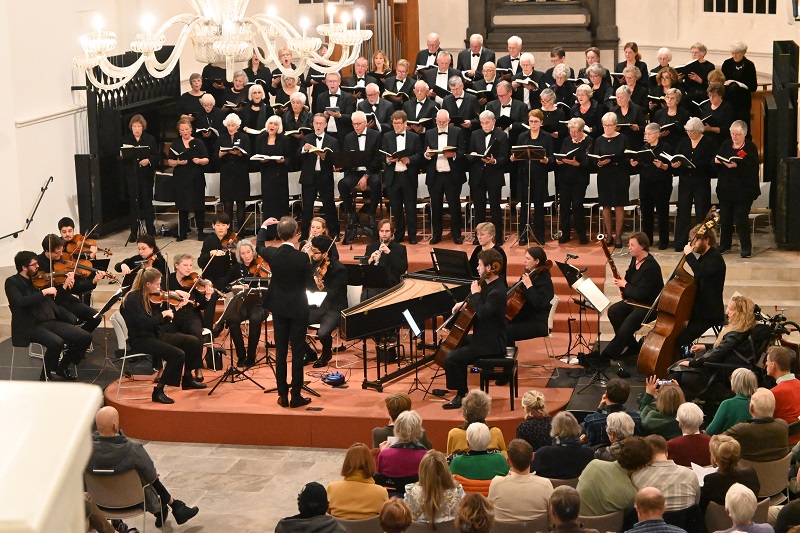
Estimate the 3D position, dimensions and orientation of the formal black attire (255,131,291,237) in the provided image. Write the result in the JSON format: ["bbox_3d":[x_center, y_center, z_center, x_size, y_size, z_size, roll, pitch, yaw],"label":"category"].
[{"bbox_3d":[-1.771,-1.095,22.817,0.480,1.481,0.400,-2,10,-5],"label":"formal black attire"}]

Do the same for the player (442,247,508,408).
[{"bbox_3d":[0.692,0.568,15.475,0.680,1.440,0.530,2,10,19],"label":"player"}]

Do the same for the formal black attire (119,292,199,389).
[{"bbox_3d":[-2.325,0.700,16.043,0.740,0.940,0.500,-2,10,-6],"label":"formal black attire"}]

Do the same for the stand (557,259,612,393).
[{"bbox_3d":[1.801,0.605,15.750,0.500,1.120,0.520,1,9,12],"label":"stand"}]

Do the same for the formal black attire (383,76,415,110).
[{"bbox_3d":[-0.030,-1.971,23.529,0.520,1.450,0.400,0,9,10],"label":"formal black attire"}]

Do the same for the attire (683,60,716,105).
[{"bbox_3d":[4.320,-2.292,23.909,0.480,1.320,0.400,4,11,30],"label":"attire"}]

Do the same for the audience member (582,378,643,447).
[{"bbox_3d":[1.611,1.411,12.631,0.490,1.280,0.800,-3,10,-8],"label":"audience member"}]

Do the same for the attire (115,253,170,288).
[{"bbox_3d":[-2.704,0.232,17.380,0.580,0.760,0.580,0,9,9],"label":"attire"}]

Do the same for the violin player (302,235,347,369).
[{"bbox_3d":[-0.761,0.348,16.800,0.520,1.300,0.700,5,11,36],"label":"violin player"}]

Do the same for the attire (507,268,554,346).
[{"bbox_3d":[1.229,0.559,16.850,0.740,1.020,0.500,-5,10,-24],"label":"attire"}]

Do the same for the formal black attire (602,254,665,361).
[{"bbox_3d":[2.344,0.403,16.800,0.680,1.070,0.520,-7,11,-34],"label":"formal black attire"}]

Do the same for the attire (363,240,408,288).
[{"bbox_3d":[-0.180,0.273,18.626,0.520,1.080,0.780,1,10,11],"label":"attire"}]

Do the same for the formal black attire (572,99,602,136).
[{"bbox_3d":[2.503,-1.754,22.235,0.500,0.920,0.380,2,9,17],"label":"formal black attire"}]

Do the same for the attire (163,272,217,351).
[{"bbox_3d":[-2.145,0.544,16.981,0.540,0.920,0.660,-6,11,-24],"label":"attire"}]

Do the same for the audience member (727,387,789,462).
[{"bbox_3d":[2.511,1.450,12.086,0.520,1.270,0.820,-4,9,-16],"label":"audience member"}]

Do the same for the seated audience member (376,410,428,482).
[{"bbox_3d":[0.041,1.633,12.185,0.460,1.270,0.760,-1,9,5],"label":"seated audience member"}]

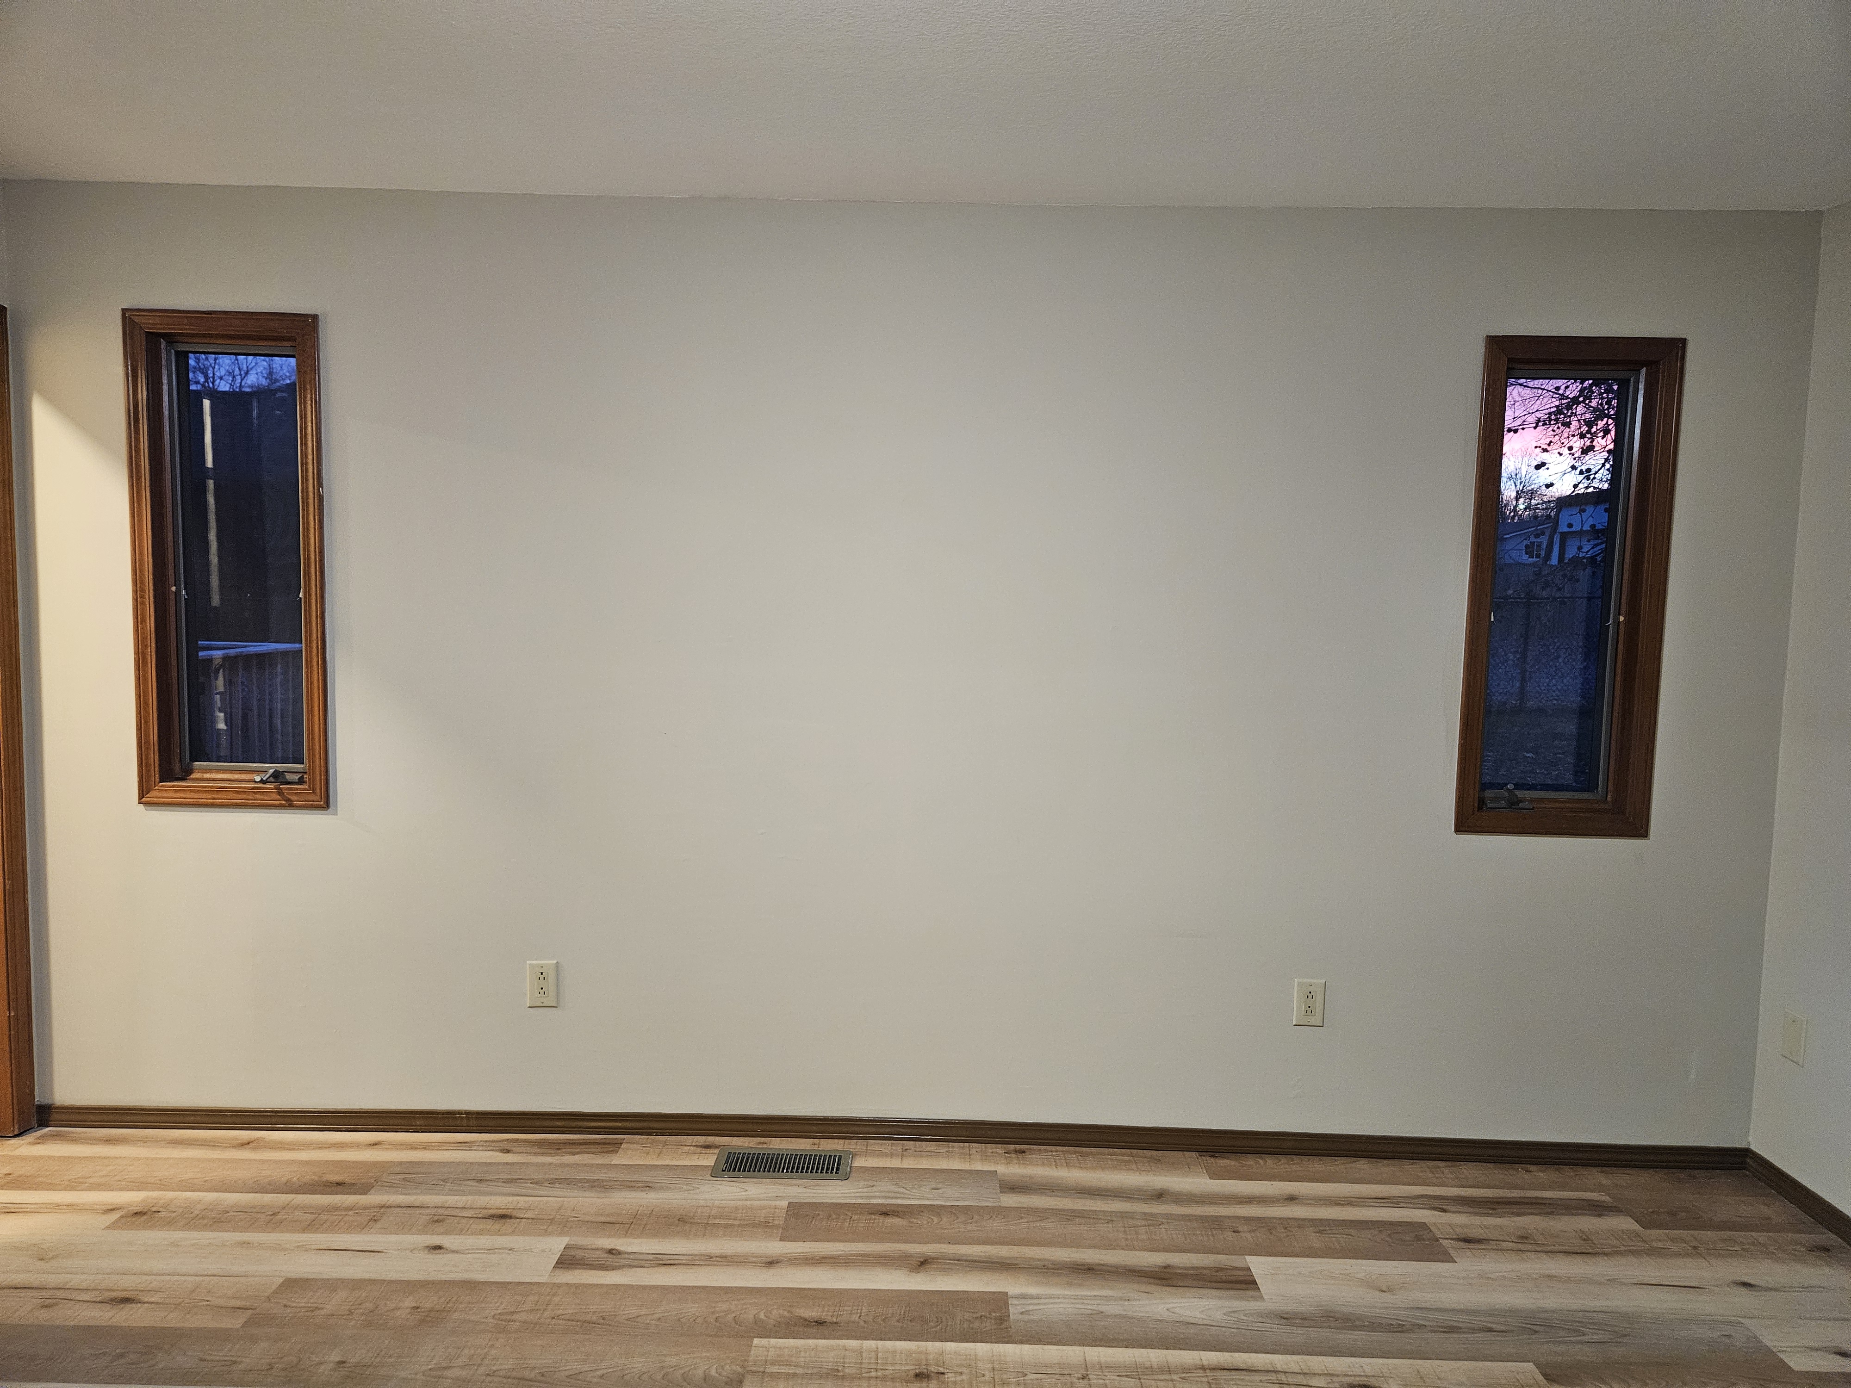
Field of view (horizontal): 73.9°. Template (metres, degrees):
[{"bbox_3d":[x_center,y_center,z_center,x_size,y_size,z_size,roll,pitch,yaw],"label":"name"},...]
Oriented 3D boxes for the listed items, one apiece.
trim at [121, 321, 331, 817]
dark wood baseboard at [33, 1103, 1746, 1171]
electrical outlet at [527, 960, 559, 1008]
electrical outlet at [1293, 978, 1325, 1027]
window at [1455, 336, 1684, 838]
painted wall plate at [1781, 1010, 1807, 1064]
[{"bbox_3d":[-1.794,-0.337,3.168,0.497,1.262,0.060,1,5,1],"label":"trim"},{"bbox_3d":[-0.106,1.170,3.259,4.547,0.061,0.016,1,5,1],"label":"dark wood baseboard"},{"bbox_3d":[-1.009,0.769,3.239,0.080,0.124,0.010,1,5,1],"label":"electrical outlet"},{"bbox_3d":[1.008,0.813,3.218,0.080,0.124,0.010,1,5,1],"label":"electrical outlet"},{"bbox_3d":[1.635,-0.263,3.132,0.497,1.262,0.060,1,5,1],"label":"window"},{"bbox_3d":[2.146,0.850,3.037,0.006,0.121,0.078,1,5,1],"label":"painted wall plate"}]

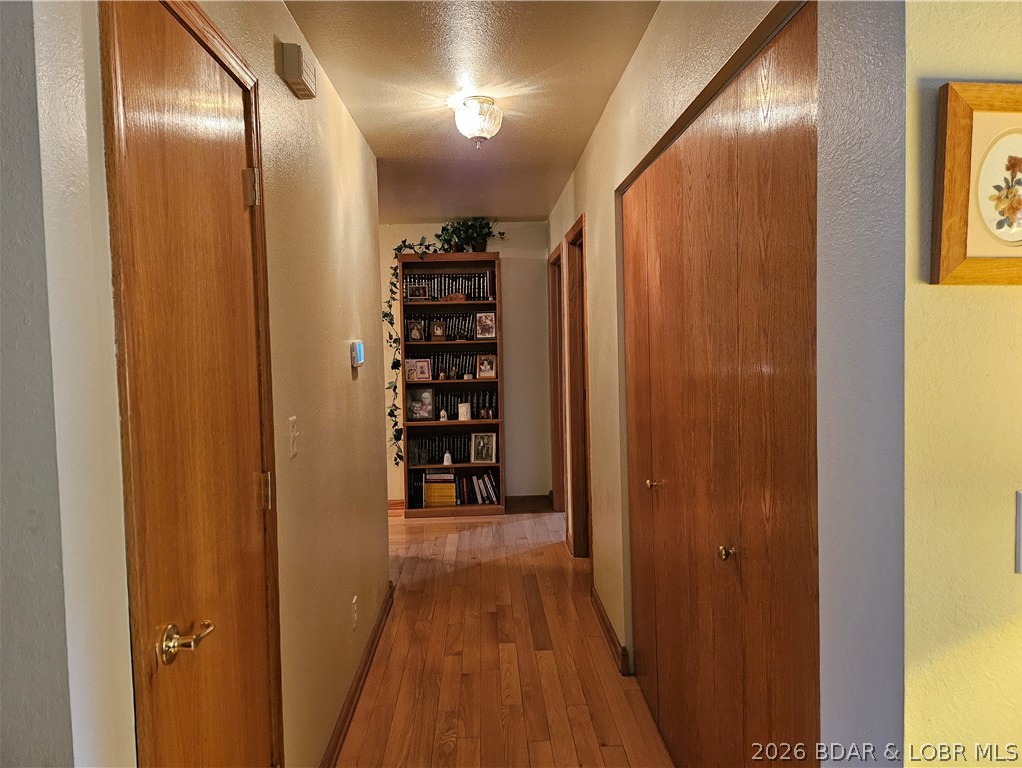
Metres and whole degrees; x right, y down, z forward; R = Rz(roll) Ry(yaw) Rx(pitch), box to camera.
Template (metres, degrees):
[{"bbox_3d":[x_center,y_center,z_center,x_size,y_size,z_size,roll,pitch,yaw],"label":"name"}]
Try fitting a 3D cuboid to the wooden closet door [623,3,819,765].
[{"bbox_3d":[0.553,0.275,2.146,0.045,2.020,1.750,-1,3,-2],"label":"wooden closet door"}]

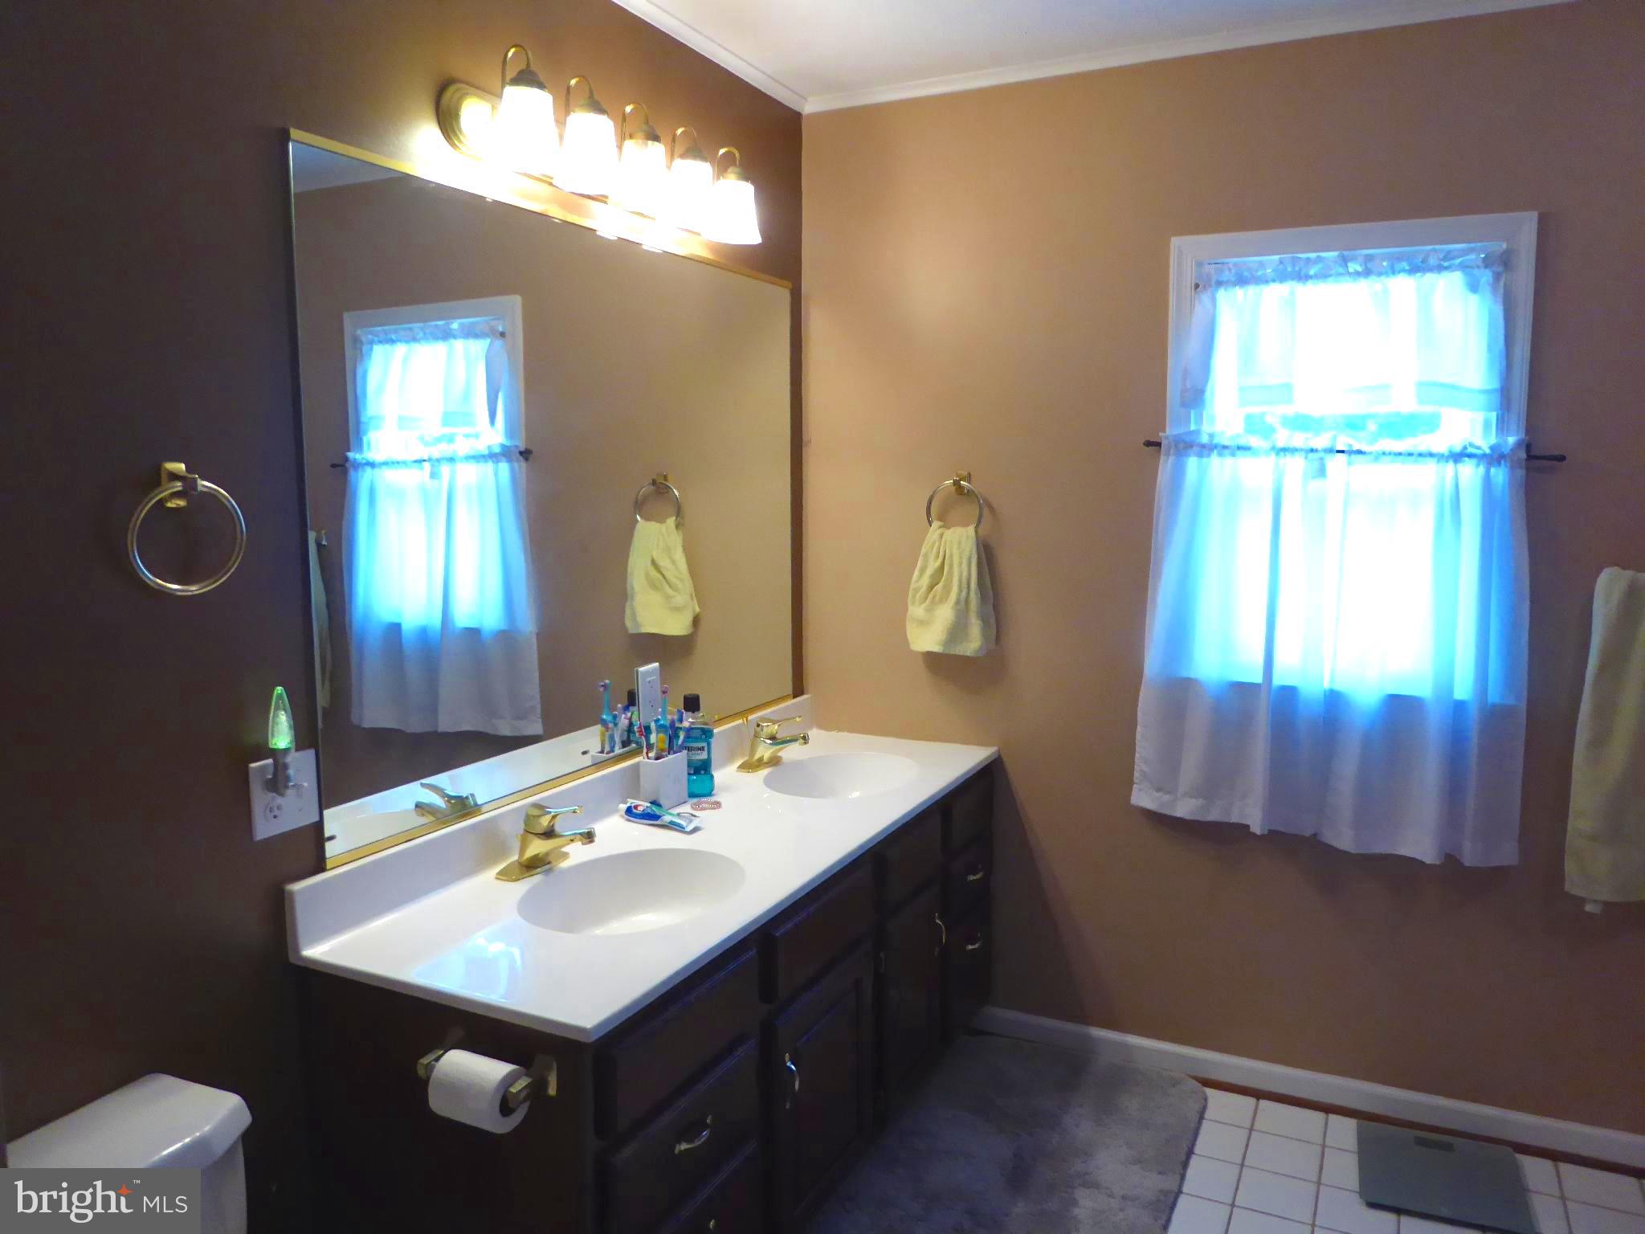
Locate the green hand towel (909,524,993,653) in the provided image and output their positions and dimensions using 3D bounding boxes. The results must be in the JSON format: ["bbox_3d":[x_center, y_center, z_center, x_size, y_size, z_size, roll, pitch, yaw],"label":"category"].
[{"bbox_3d":[0.324,-0.081,2.888,0.230,0.336,0.080,3,8,26],"label":"green hand towel"}]

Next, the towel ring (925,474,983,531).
[{"bbox_3d":[0.340,-0.277,2.880,0.150,0.167,0.054,3,8,26],"label":"towel ring"}]

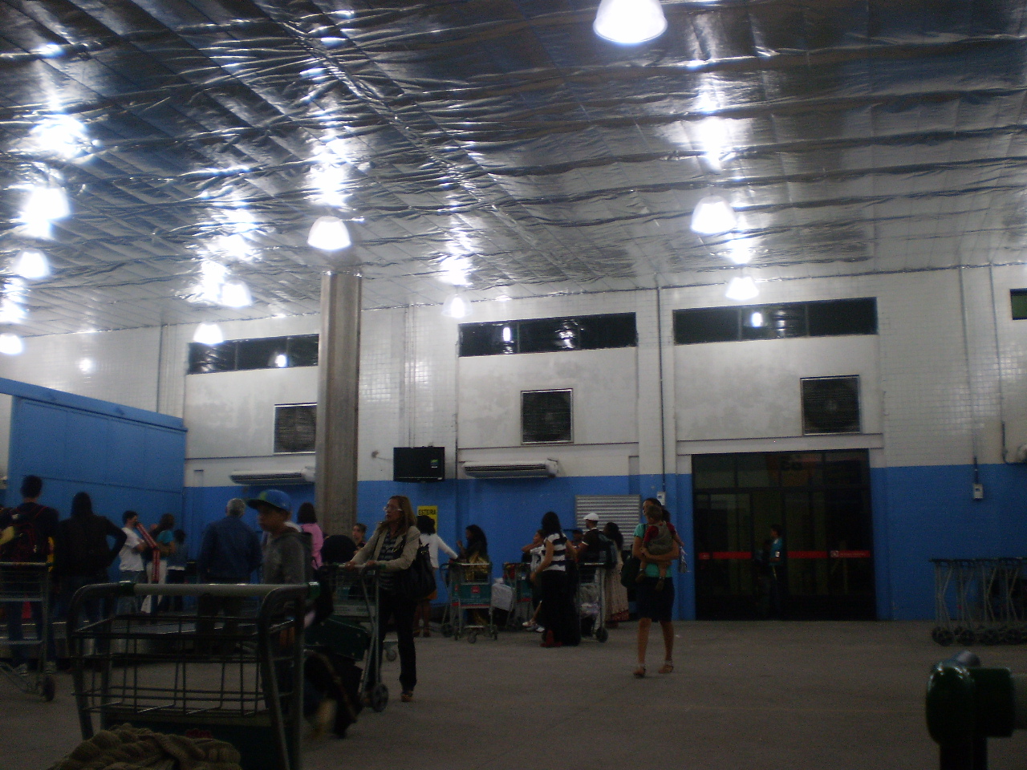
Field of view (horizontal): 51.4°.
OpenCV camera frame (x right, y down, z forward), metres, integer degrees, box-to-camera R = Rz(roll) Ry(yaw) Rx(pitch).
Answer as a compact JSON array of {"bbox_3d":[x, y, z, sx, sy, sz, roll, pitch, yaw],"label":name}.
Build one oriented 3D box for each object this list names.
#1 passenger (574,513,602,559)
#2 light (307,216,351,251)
[{"bbox_3d":[1.117,2.680,15.236,0.500,1.699,0.450,0,-9,0],"label":"passenger"},{"bbox_3d":[-2.603,-2.150,15.100,0.620,0.420,0.620,0,-9,0],"label":"light"}]

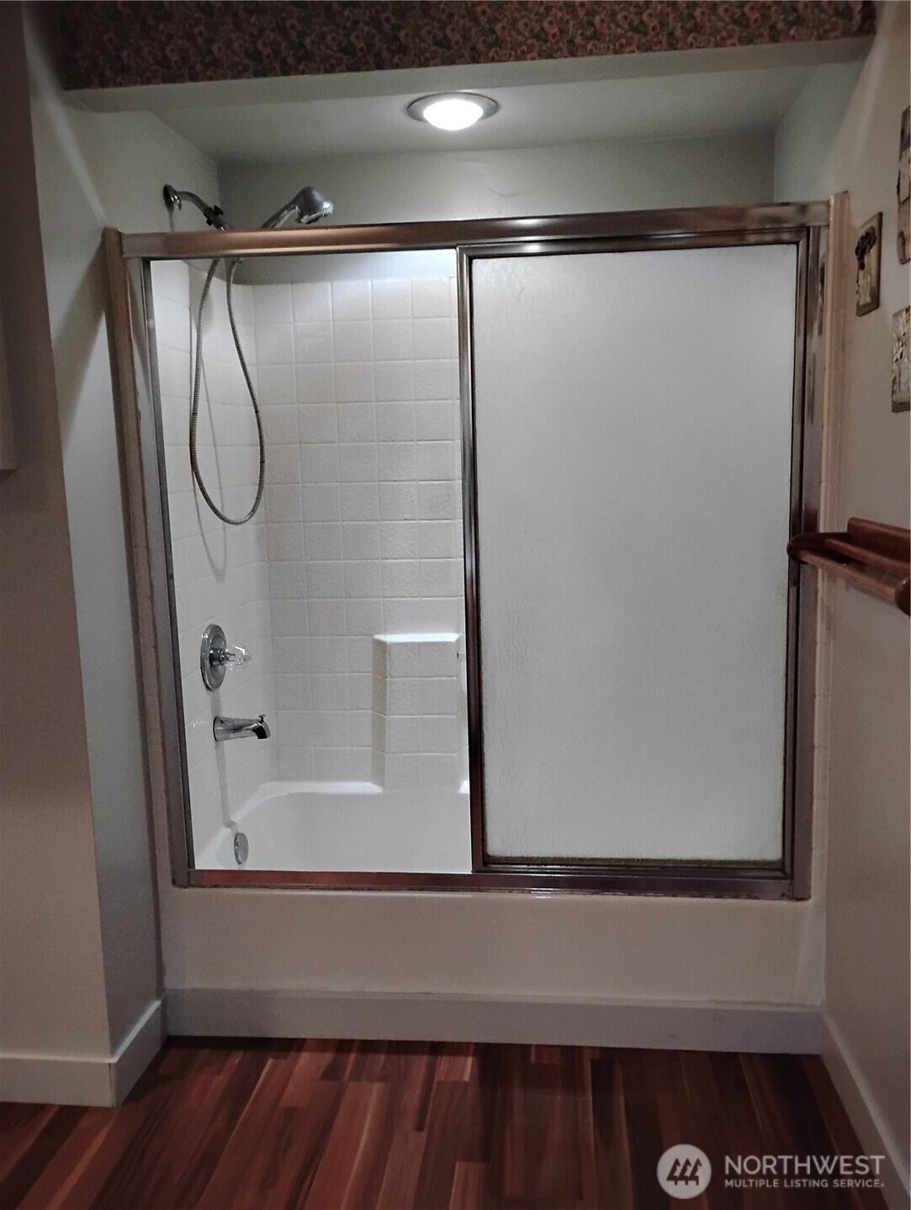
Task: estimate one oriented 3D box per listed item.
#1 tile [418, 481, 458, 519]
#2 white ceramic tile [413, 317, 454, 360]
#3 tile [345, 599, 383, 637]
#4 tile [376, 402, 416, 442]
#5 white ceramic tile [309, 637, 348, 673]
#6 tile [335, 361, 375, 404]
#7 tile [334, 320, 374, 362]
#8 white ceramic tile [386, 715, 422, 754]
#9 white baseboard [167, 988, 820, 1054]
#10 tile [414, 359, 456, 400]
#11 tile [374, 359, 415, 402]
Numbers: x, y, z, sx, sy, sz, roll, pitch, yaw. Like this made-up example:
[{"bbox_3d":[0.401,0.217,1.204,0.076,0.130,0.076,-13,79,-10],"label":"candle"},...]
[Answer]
[{"bbox_3d":[-0.050,-0.296,2.775,0.109,0.109,0.010,-1,8,6],"label":"tile"},{"bbox_3d":[-0.062,-0.744,2.737,0.111,0.111,0.010,-1,9,5],"label":"white ceramic tile"},{"bbox_3d":[-0.265,0.037,2.866,0.109,0.109,0.010,-1,9,5],"label":"tile"},{"bbox_3d":[-0.169,-0.517,2.764,0.109,0.109,0.010,-1,8,5],"label":"tile"},{"bbox_3d":[-0.372,0.150,2.878,0.109,0.109,0.010,-1,8,5],"label":"white ceramic tile"},{"bbox_3d":[-0.283,-0.626,2.758,0.109,0.109,0.010,-1,8,5],"label":"tile"},{"bbox_3d":[-0.284,-0.735,2.737,0.109,0.109,0.010,-1,9,5],"label":"tile"},{"bbox_3d":[-0.145,0.377,2.823,0.095,0.109,0.010,-1,8,5],"label":"white ceramic tile"},{"bbox_3d":[0.066,0.960,2.256,1.501,0.101,0.022,-1,8,6],"label":"white baseboard"},{"bbox_3d":[-0.060,-0.630,2.744,0.109,0.109,0.010,-1,9,5],"label":"tile"},{"bbox_3d":[-0.171,-0.631,2.765,0.111,0.111,0.010,-1,9,5],"label":"tile"}]

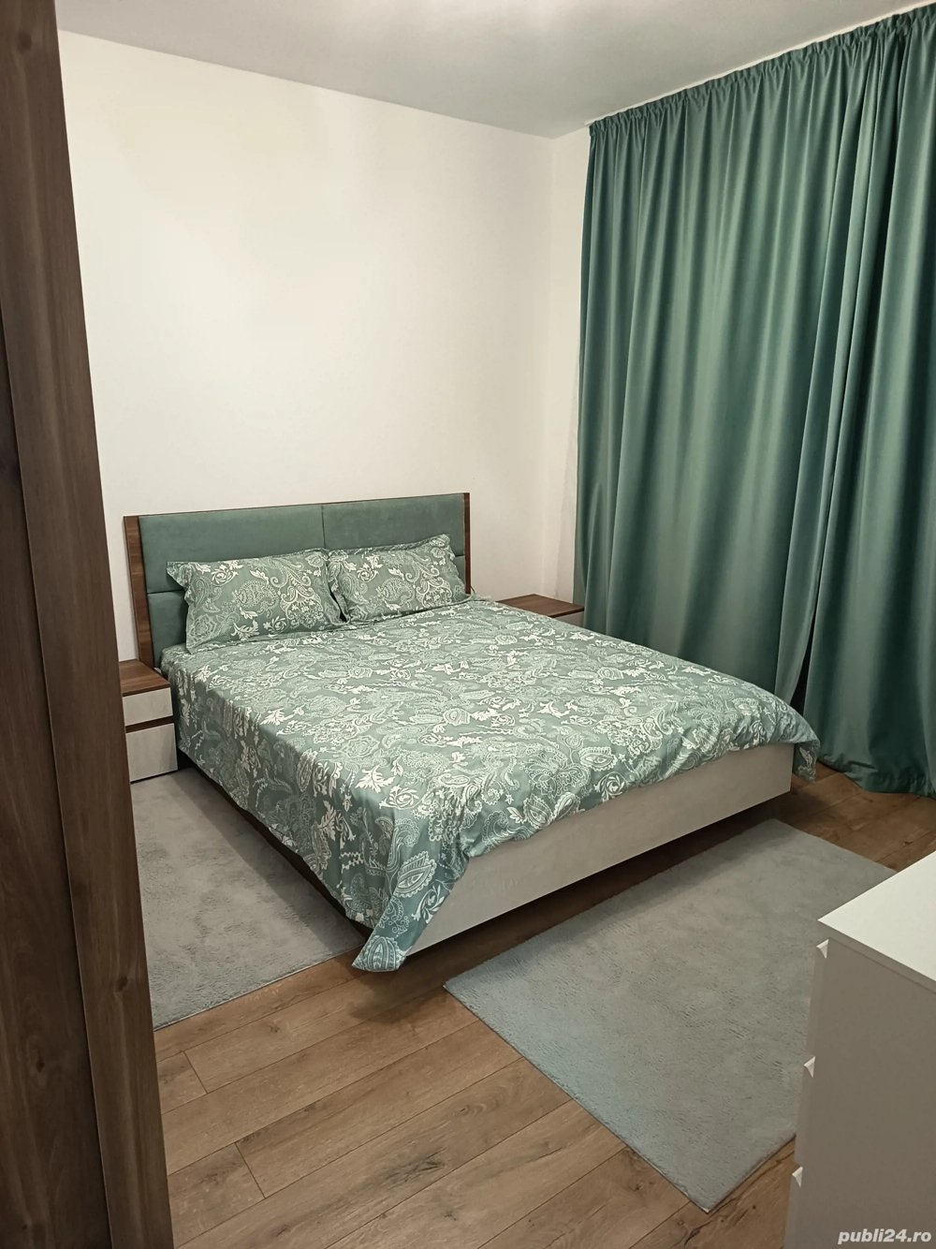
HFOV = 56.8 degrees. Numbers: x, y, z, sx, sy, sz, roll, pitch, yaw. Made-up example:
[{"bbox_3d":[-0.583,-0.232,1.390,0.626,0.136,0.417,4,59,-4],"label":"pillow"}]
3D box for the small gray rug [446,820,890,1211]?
[{"bbox_3d":[0.779,0.890,2.351,1.485,0.024,0.837,-10,17,-36],"label":"small gray rug"}]

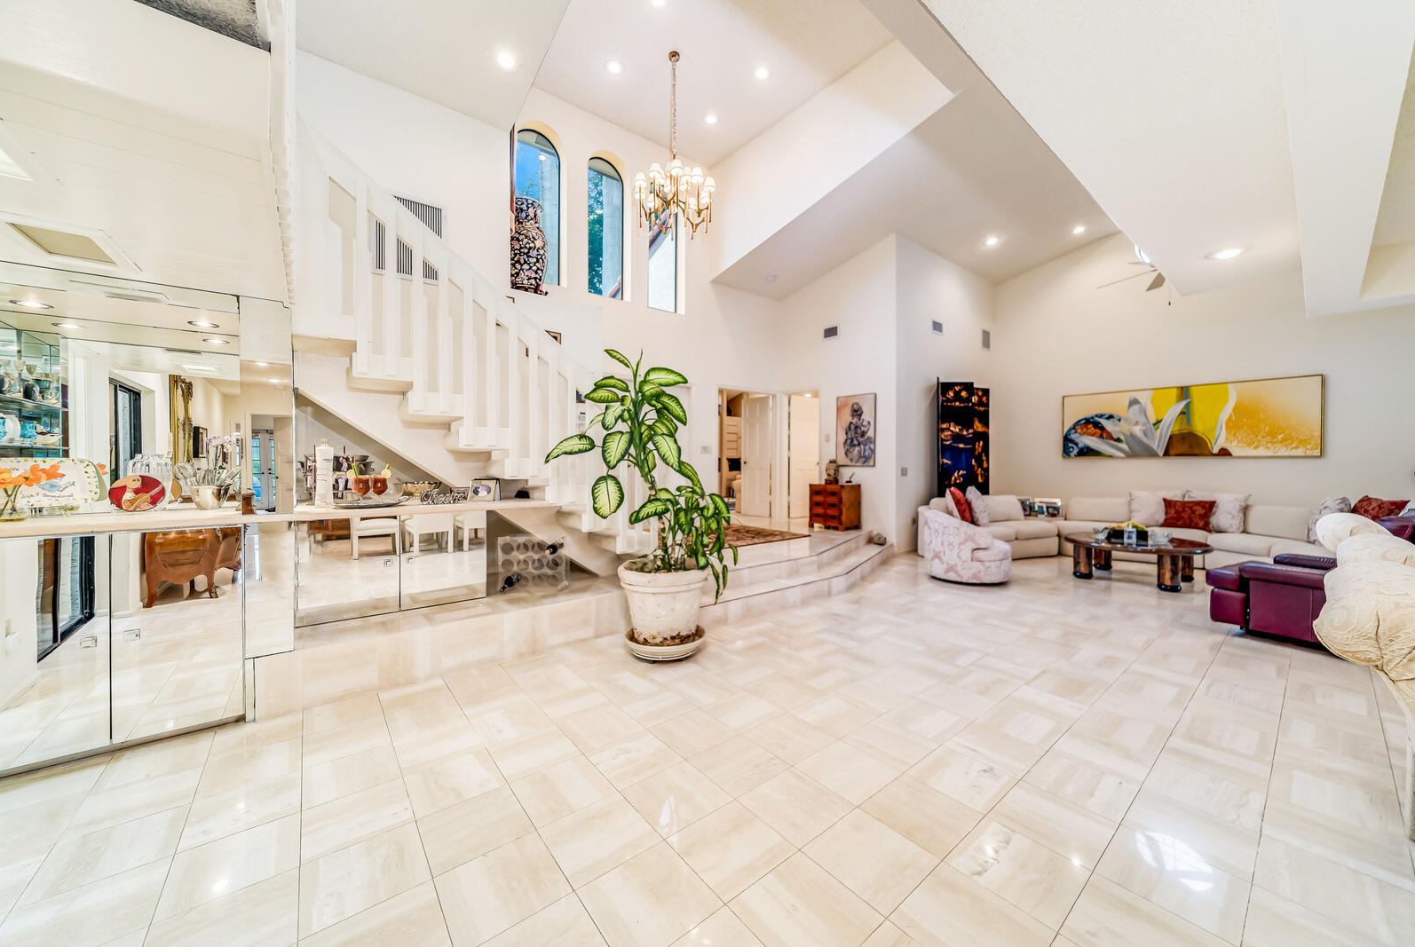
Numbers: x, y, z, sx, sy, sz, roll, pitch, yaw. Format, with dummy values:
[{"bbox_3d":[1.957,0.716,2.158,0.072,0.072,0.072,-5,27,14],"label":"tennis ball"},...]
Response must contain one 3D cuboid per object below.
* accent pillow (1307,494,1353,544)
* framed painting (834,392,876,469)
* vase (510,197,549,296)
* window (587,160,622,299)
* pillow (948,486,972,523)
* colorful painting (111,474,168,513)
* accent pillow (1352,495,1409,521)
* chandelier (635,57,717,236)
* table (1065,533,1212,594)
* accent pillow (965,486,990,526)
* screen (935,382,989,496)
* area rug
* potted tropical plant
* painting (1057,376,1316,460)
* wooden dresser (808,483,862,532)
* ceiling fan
[{"bbox_3d":[6.660,0.500,5.050,0.160,0.480,0.460,20,3,9],"label":"accent pillow"},{"bbox_3d":[2.380,-0.680,7.580,0.040,1.140,0.720,0,0,-39],"label":"framed painting"},{"bbox_3d":[-2.190,-2.755,5.697,0.500,1.149,0.500,0,0,-38],"label":"vase"},{"bbox_3d":[-1.490,-3.630,7.000,0.570,2.030,0.090,0,0,-39],"label":"window"},{"bbox_3d":[3.645,0.475,6.800,0.470,0.480,0.150,0,-24,-39],"label":"pillow"},{"bbox_3d":[-2.990,0.103,2.480,0.197,0.195,0.030,0,-12,-39],"label":"colorful painting"},{"bbox_3d":[7.839,0.471,5.513,0.160,0.410,0.430,22,-14,-36],"label":"accent pillow"},{"bbox_3d":[-0.388,-3.988,5.615,0.936,2.055,0.936,0,0,0],"label":"chandelier"},{"bbox_3d":[4.830,0.975,5.360,1.340,0.425,1.270,0,0,-39],"label":"table"},{"bbox_3d":[4.000,0.484,7.000,0.470,0.500,0.160,0,-22,-39],"label":"accent pillow"},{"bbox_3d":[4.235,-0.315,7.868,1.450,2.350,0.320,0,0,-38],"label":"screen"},{"bbox_3d":[-0.079,0.827,6.354,2.350,0.015,1.750,0,0,-38],"label":"area rug"},{"bbox_3d":[-0.440,0.190,3.150,1.200,1.980,0.950,0,0,0],"label":"potted tropical plant"},{"bbox_3d":[7.060,-0.770,7.170,0.050,1.050,2.720,0,0,-39],"label":"painting"},{"bbox_3d":[1.977,0.496,7.344,0.450,0.670,0.640,0,0,-38],"label":"wooden dresser"},{"bbox_3d":[5.360,-2.480,5.530,1.320,0.600,1.320,0,0,-38],"label":"ceiling fan"}]

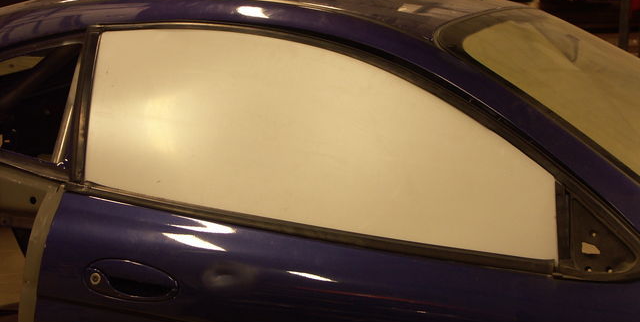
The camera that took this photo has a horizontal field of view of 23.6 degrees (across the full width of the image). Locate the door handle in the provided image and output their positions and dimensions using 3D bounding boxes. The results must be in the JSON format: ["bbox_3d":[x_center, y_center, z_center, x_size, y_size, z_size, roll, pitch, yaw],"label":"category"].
[{"bbox_3d":[-0.349,0.220,2.840,0.197,0.074,0.040,6,14,19],"label":"door handle"}]

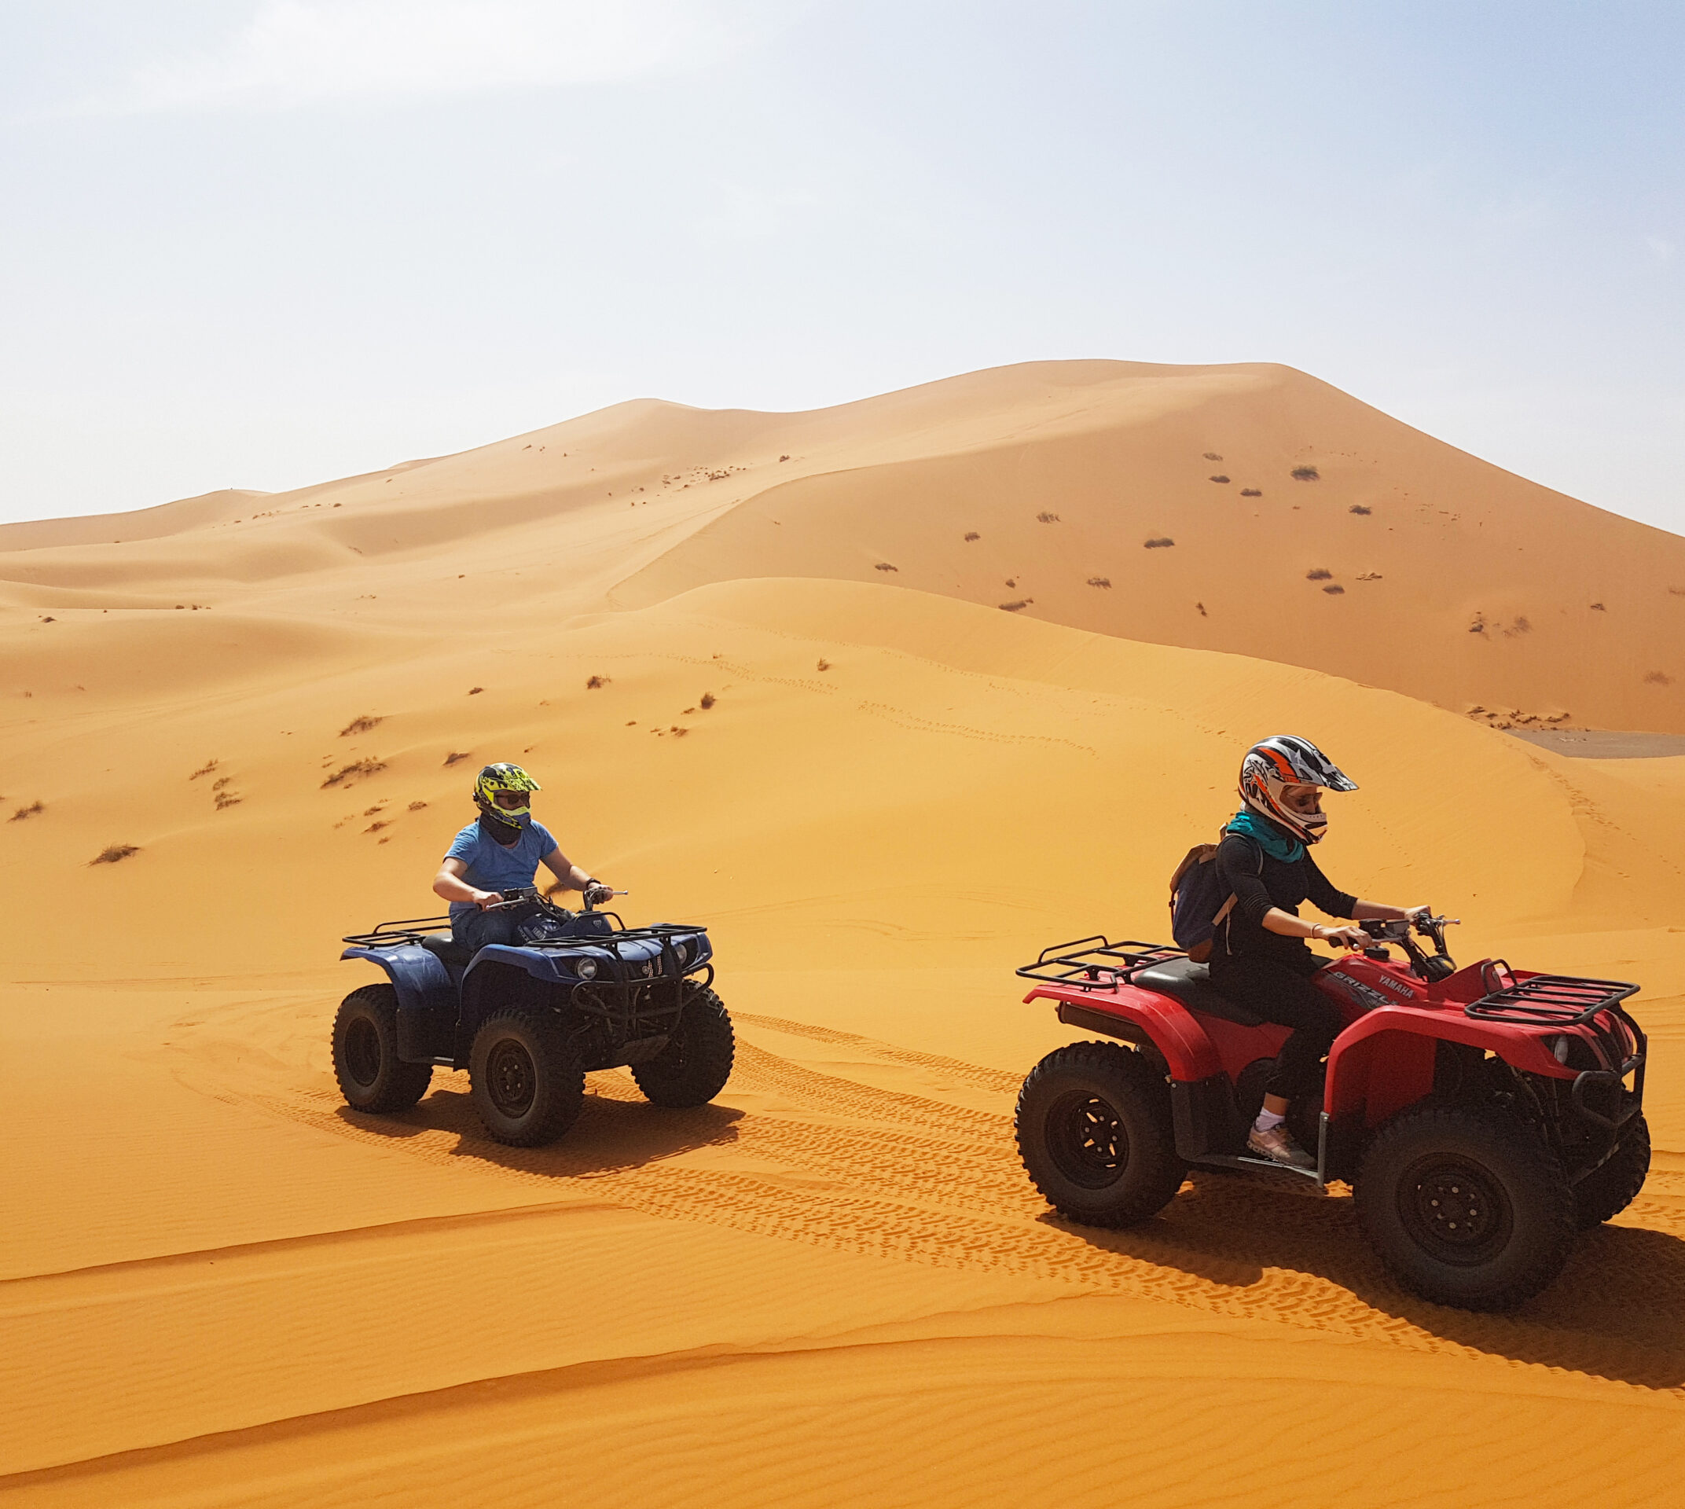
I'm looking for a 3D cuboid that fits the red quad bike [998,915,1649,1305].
[{"bbox_3d":[1.662,1.095,5.243,1.975,1.075,1.090,0,2,39],"label":"red quad bike"}]

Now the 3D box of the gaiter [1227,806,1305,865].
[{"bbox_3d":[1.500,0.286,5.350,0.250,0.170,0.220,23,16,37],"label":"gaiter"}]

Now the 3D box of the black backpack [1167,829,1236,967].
[{"bbox_3d":[1.327,0.512,5.499,0.200,0.440,0.280,13,10,38],"label":"black backpack"}]

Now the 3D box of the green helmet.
[{"bbox_3d":[-1.659,0.209,7.468,0.360,0.310,0.255,3,3,42],"label":"green helmet"}]

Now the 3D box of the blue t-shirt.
[{"bbox_3d":[-1.710,0.559,7.523,0.360,0.490,0.500,3,3,42],"label":"blue t-shirt"}]

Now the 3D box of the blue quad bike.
[{"bbox_3d":[-1.556,1.200,7.398,1.975,1.075,1.090,-4,-1,42],"label":"blue quad bike"}]

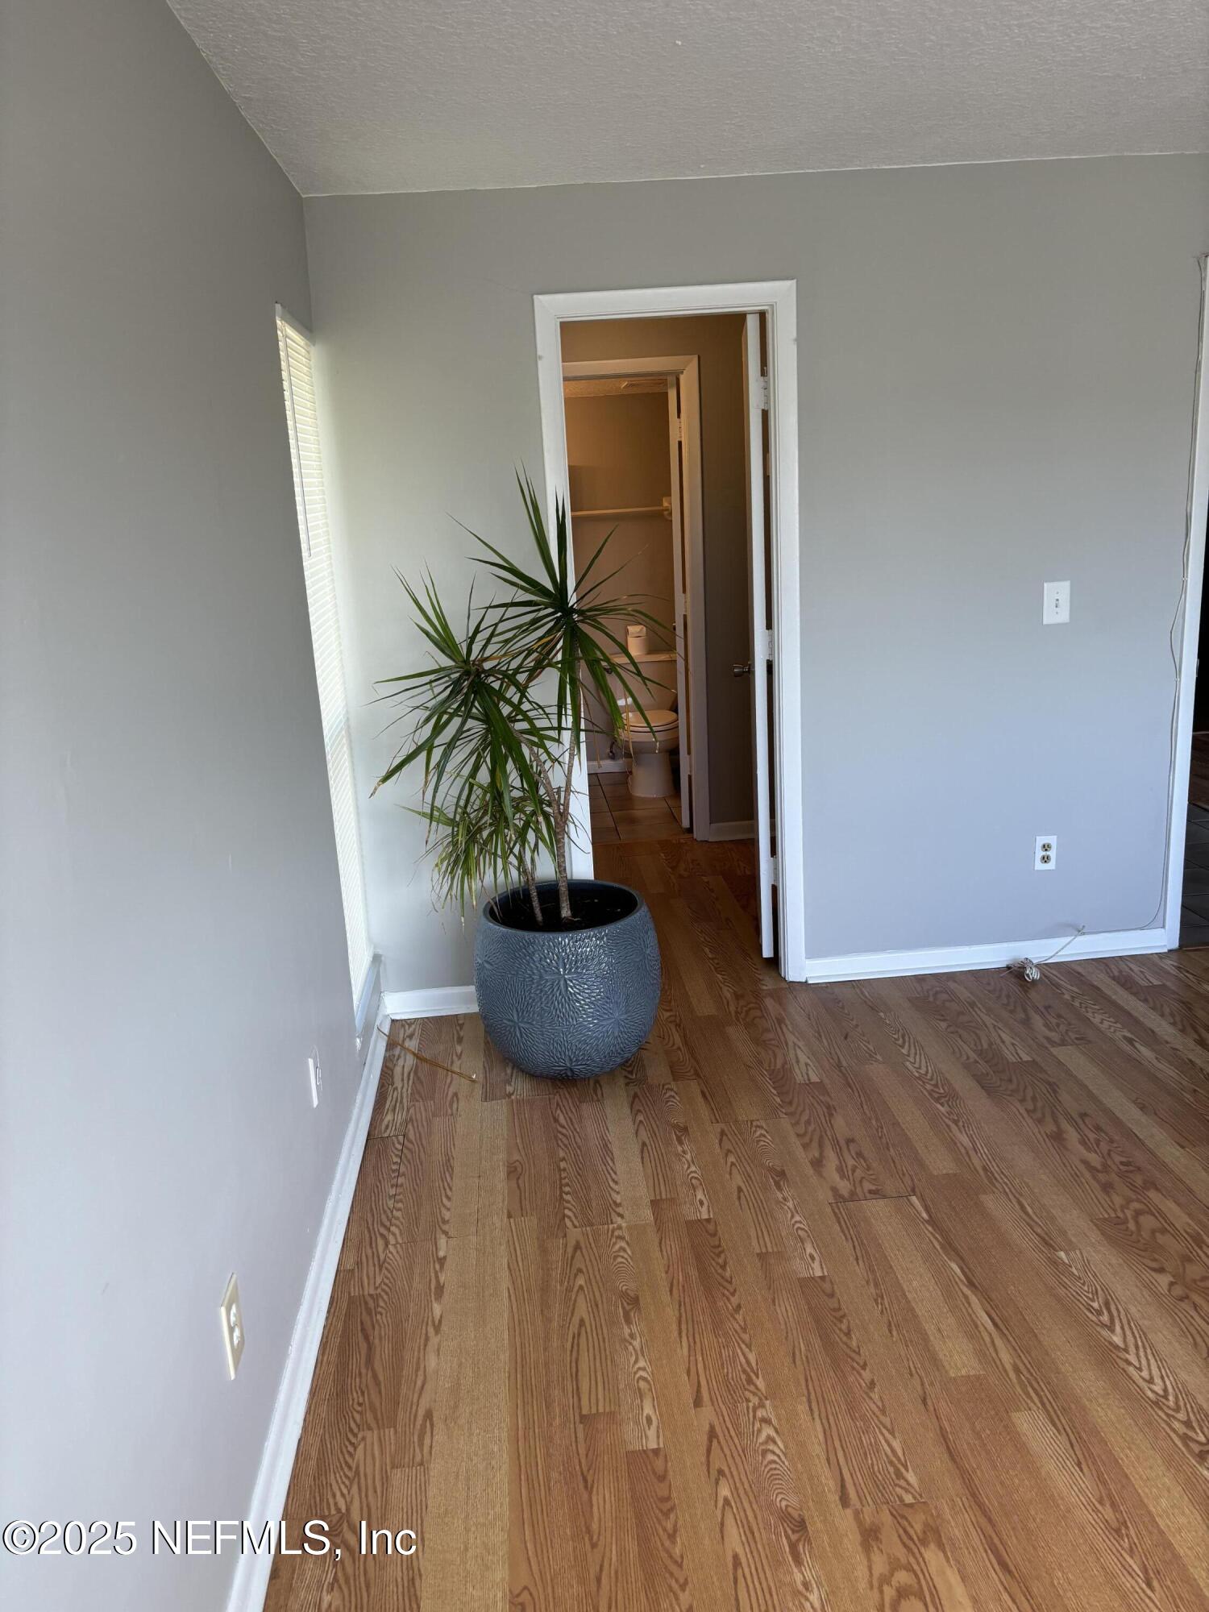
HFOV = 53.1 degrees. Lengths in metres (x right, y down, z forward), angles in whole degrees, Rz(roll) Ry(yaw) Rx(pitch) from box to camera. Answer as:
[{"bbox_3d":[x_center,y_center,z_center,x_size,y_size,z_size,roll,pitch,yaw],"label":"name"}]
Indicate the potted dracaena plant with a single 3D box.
[{"bbox_3d":[-0.228,-0.069,3.354,0.830,1.670,0.680,-4,15,-4],"label":"potted dracaena plant"}]

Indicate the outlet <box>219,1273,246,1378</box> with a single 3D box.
[{"bbox_3d":[-0.558,0.788,1.836,0.011,0.125,0.080,-4,15,-4],"label":"outlet"}]

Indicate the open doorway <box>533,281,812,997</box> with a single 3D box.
[{"bbox_3d":[0.230,-0.442,3.739,0.742,2.140,0.130,-4,15,-4],"label":"open doorway"}]

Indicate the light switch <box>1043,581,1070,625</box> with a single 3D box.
[{"bbox_3d":[1.399,-0.625,3.735,0.081,0.125,0.014,-4,15,-4],"label":"light switch"}]

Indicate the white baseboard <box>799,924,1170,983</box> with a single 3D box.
[{"bbox_3d":[1.271,0.491,4.008,1.222,0.082,0.020,-4,15,-4],"label":"white baseboard"}]

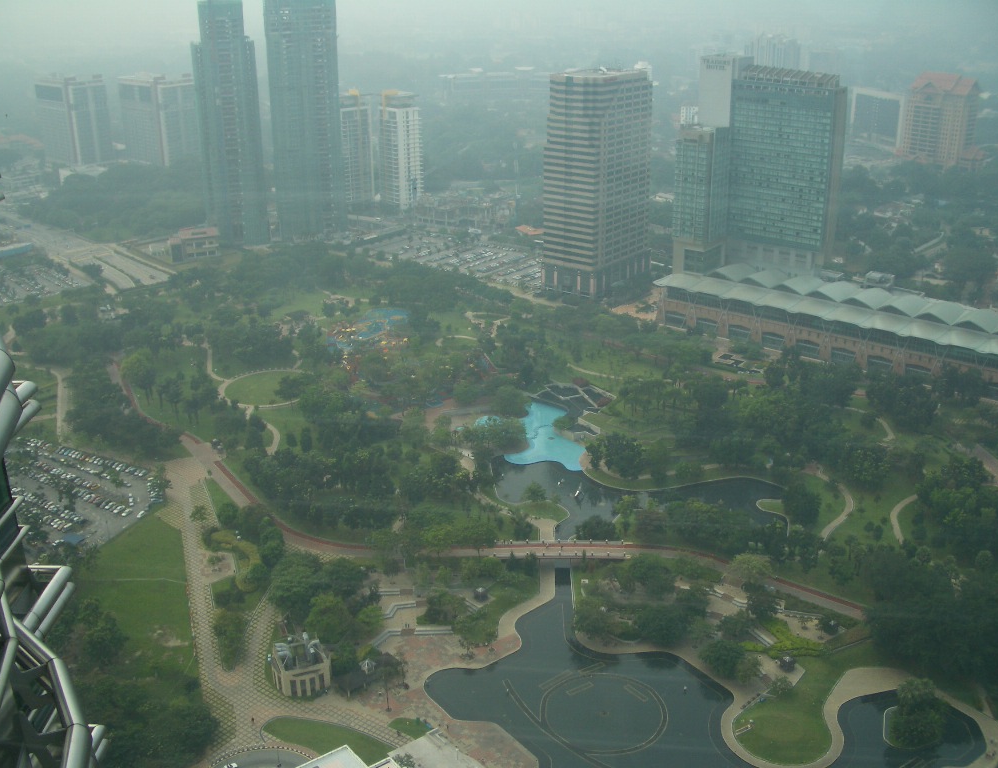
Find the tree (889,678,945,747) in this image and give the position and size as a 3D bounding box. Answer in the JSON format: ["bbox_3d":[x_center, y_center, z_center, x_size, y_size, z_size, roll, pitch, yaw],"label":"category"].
[{"bbox_3d":[98.530,77.800,244.290,12.600,14.000,12.600,9,24,24],"label":"tree"}]

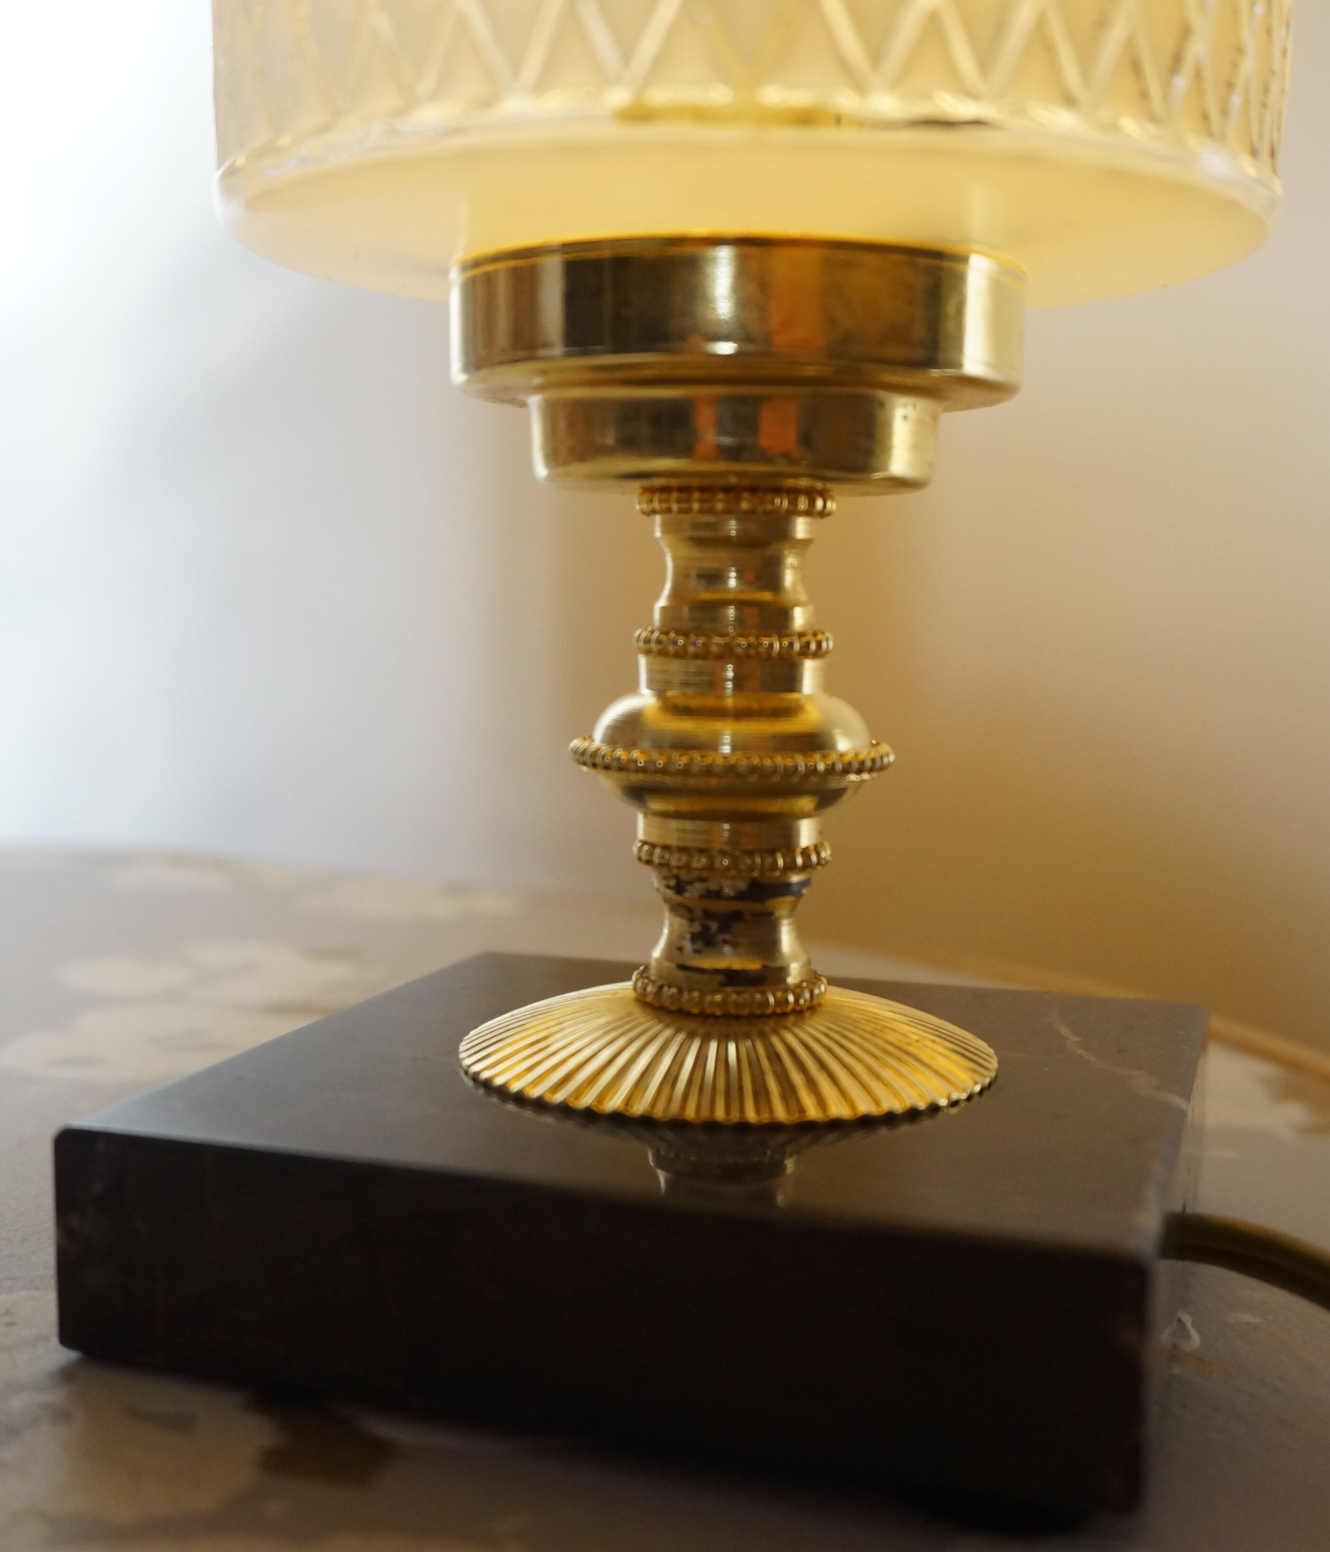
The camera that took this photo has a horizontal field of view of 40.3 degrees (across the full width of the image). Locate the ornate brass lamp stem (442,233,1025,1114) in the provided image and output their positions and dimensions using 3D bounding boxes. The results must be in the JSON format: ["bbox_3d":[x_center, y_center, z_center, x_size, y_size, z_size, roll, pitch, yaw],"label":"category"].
[{"bbox_3d":[0.008,-0.011,0.207,0.063,0.087,0.063,2,5,19],"label":"ornate brass lamp stem"}]

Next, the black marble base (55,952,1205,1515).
[{"bbox_3d":[0.006,0.043,0.212,0.105,0.022,0.103,2,5,19],"label":"black marble base"}]

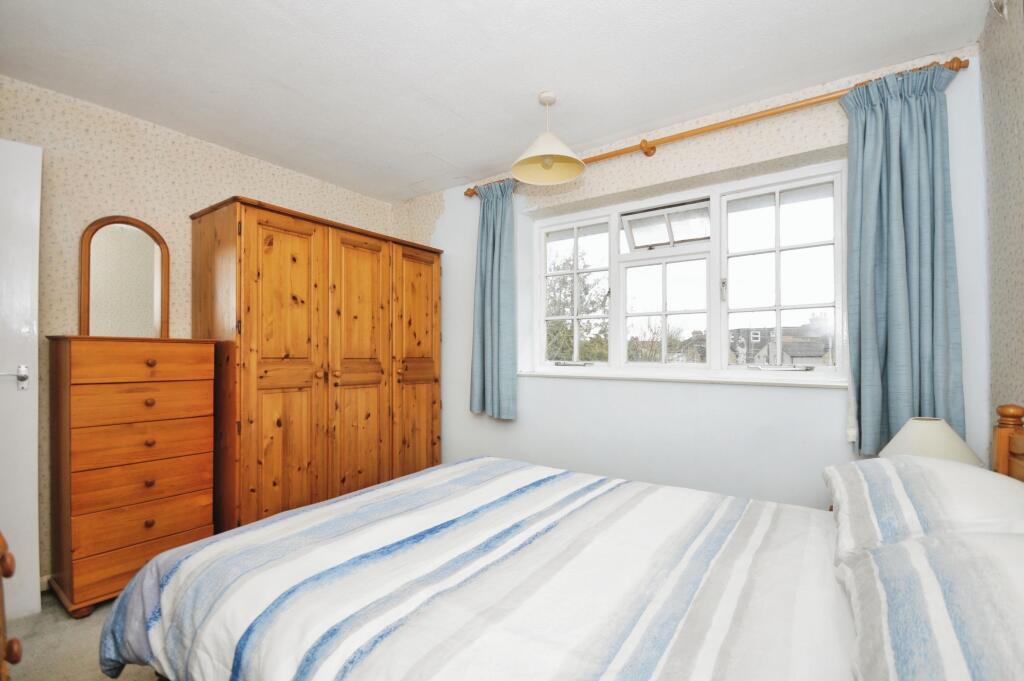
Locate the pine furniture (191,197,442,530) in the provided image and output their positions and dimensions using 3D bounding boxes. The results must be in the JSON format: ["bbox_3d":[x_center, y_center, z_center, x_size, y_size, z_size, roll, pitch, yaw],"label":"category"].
[{"bbox_3d":[-1.186,0.231,2.864,0.579,1.871,1.450,-1,-1,35],"label":"pine furniture"}]

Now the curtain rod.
[{"bbox_3d":[0.709,-1.064,2.365,2.545,0.067,0.090,0,0,35],"label":"curtain rod"}]

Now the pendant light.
[{"bbox_3d":[0.171,-0.995,2.044,0.346,0.362,0.346,0,-1,0],"label":"pendant light"}]

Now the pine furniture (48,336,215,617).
[{"bbox_3d":[-1.825,0.576,2.068,0.399,1.171,0.541,-1,-1,35],"label":"pine furniture"}]

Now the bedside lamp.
[{"bbox_3d":[1.457,0.449,1.482,0.274,0.360,0.274,-1,-1,35],"label":"bedside lamp"}]

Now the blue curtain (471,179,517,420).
[{"bbox_3d":[-0.136,-0.277,2.932,0.345,1.582,0.125,-1,-1,35],"label":"blue curtain"}]

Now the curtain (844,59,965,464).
[{"bbox_3d":[1.583,-0.288,1.745,0.354,1.560,0.130,-1,-1,35],"label":"curtain"}]

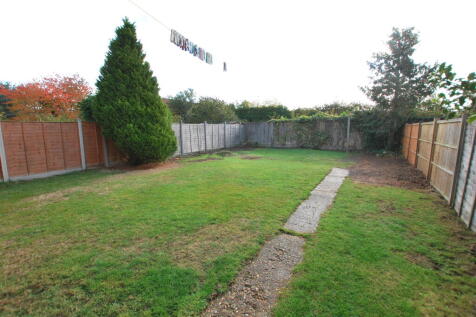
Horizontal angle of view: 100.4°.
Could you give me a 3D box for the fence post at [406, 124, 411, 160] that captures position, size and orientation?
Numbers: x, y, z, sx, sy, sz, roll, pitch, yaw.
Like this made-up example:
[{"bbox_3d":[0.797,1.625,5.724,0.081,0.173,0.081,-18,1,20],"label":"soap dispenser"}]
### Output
[{"bbox_3d":[8.352,-0.757,9.671,0.100,1.730,0.100,6,11,35],"label":"fence post"}]

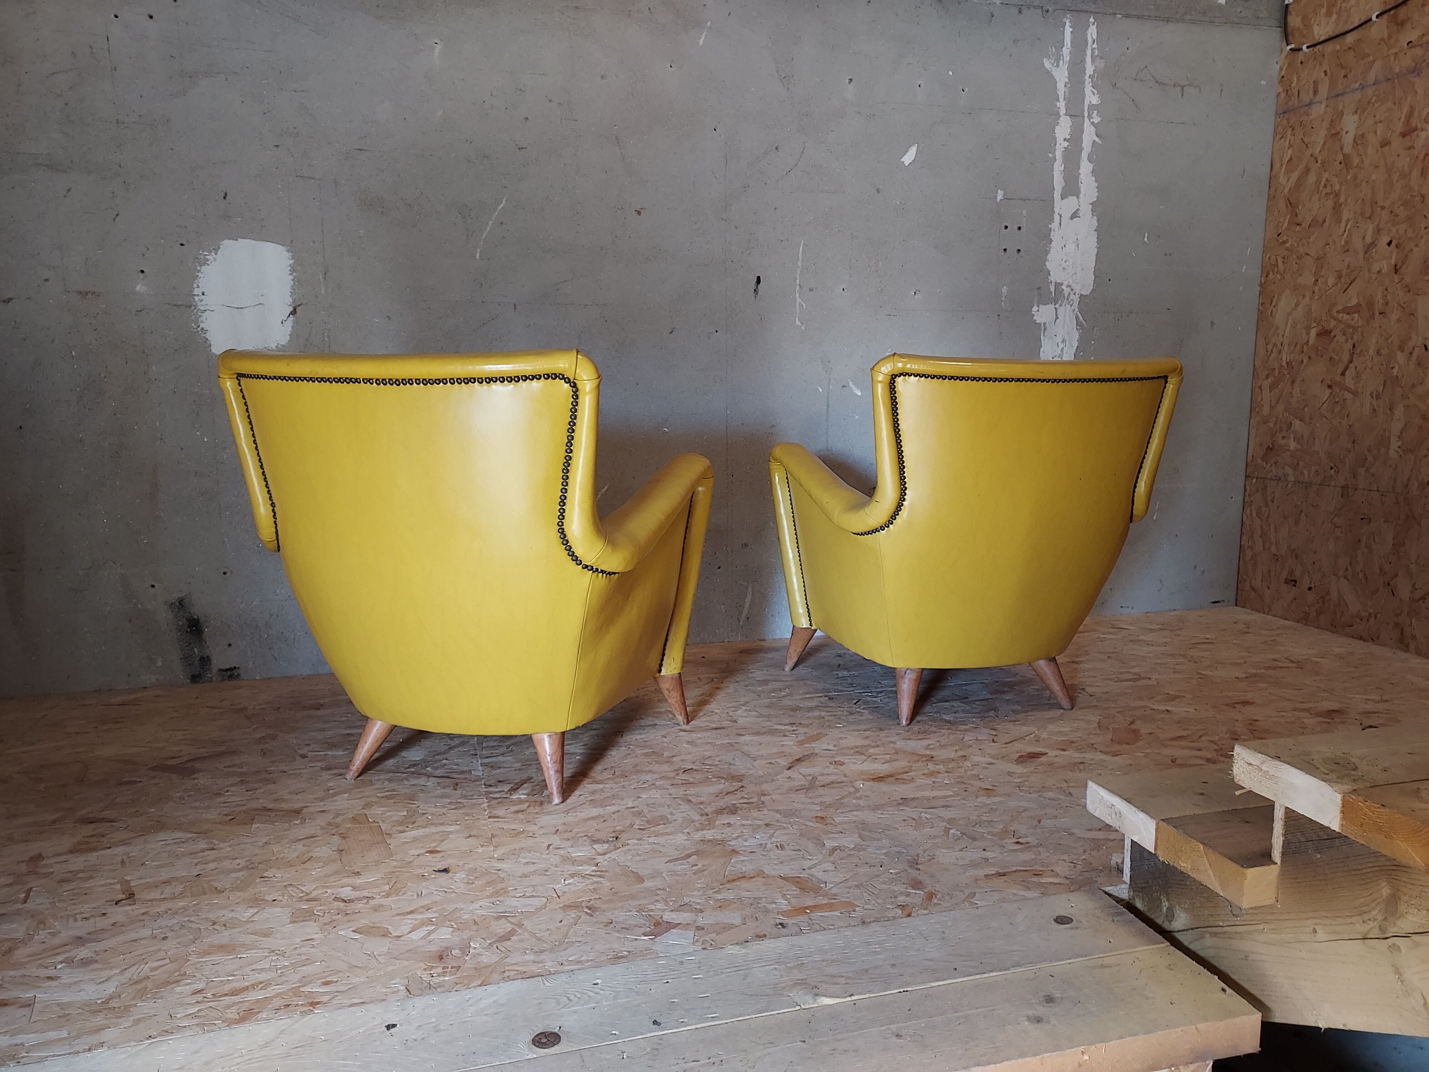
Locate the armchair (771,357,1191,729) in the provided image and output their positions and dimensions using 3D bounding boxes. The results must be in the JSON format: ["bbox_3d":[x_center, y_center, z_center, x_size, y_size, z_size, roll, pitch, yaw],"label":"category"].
[{"bbox_3d":[0.557,-0.022,2.318,0.708,0.789,0.723,-2,10,-14],"label":"armchair"}]

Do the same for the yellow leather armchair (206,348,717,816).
[{"bbox_3d":[-0.424,0.039,1.931,0.708,0.789,0.723,3,10,15],"label":"yellow leather armchair"}]

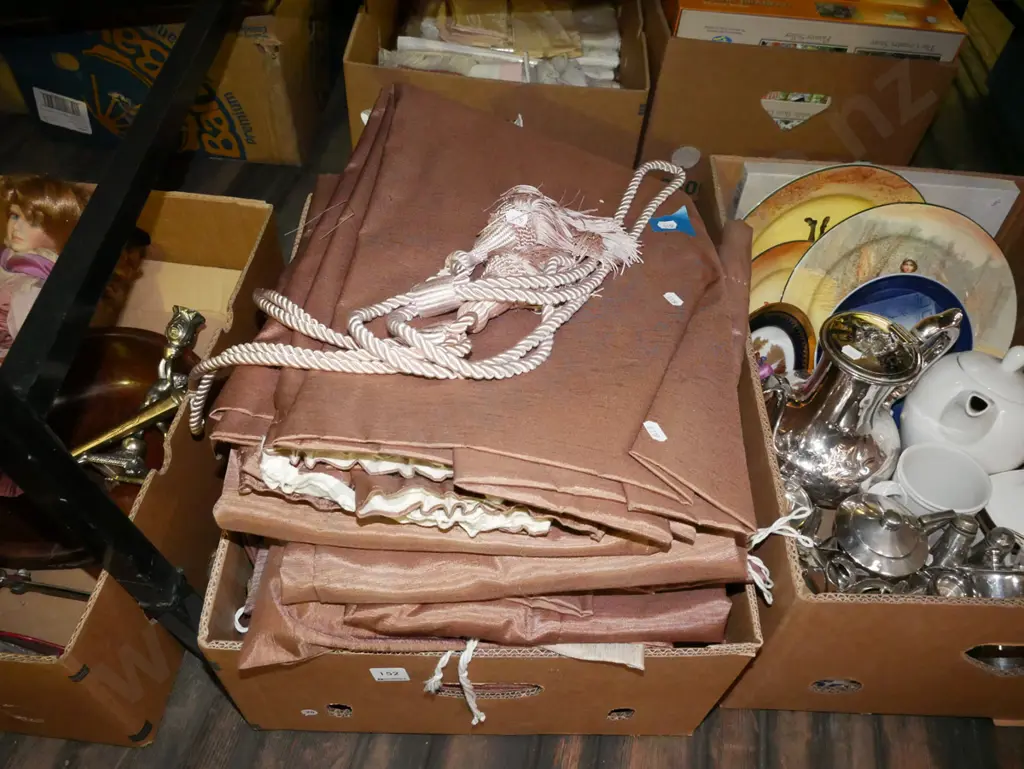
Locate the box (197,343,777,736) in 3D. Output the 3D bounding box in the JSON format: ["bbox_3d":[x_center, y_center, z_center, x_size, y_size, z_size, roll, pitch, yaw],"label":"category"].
[{"bbox_3d":[-0.025,0.053,0.809,0.390,0.203,0.493,2,51,-2],"label":"box"}]

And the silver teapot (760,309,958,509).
[{"bbox_3d":[0.343,0.035,0.863,0.222,0.231,0.135,-20,50,-12],"label":"silver teapot"}]

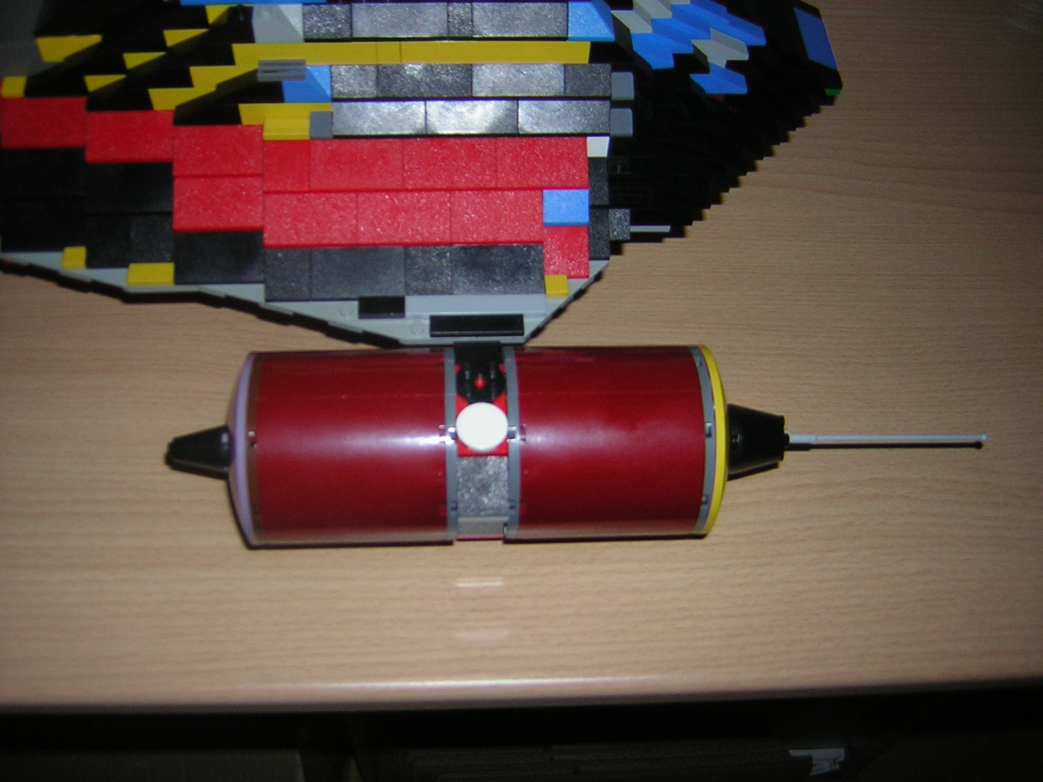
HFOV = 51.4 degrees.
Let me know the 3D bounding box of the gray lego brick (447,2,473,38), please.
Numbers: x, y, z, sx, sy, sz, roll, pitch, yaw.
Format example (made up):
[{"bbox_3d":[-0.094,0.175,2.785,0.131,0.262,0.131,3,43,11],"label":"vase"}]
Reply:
[{"bbox_3d":[-0.021,-0.126,0.362,0.008,0.010,0.016,-1,58,-3],"label":"gray lego brick"}]

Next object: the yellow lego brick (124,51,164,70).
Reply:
[{"bbox_3d":[-0.128,-0.115,0.372,0.016,0.010,0.008,-1,58,-3],"label":"yellow lego brick"}]

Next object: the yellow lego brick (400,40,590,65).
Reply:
[{"bbox_3d":[-0.009,-0.117,0.366,0.064,0.010,0.008,-1,58,-3],"label":"yellow lego brick"}]

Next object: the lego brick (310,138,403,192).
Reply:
[{"bbox_3d":[-0.057,-0.081,0.378,0.032,0.010,0.024,-1,58,-3],"label":"lego brick"}]

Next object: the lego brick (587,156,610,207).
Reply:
[{"bbox_3d":[0.027,-0.078,0.391,0.008,0.010,0.024,-1,58,-3],"label":"lego brick"}]

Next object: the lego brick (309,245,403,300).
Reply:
[{"bbox_3d":[-0.056,-0.044,0.371,0.032,0.010,0.024,-1,58,-4],"label":"lego brick"}]

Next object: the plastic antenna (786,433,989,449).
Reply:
[{"bbox_3d":[0.123,0.016,0.371,0.076,0.004,0.004,0,58,-5],"label":"plastic antenna"}]

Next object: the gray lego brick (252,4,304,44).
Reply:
[{"bbox_3d":[-0.079,-0.122,0.352,0.016,0.011,0.016,-1,60,-4],"label":"gray lego brick"}]

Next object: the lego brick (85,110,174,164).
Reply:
[{"bbox_3d":[-0.134,-0.091,0.377,0.032,0.010,0.024,-1,58,-4],"label":"lego brick"}]

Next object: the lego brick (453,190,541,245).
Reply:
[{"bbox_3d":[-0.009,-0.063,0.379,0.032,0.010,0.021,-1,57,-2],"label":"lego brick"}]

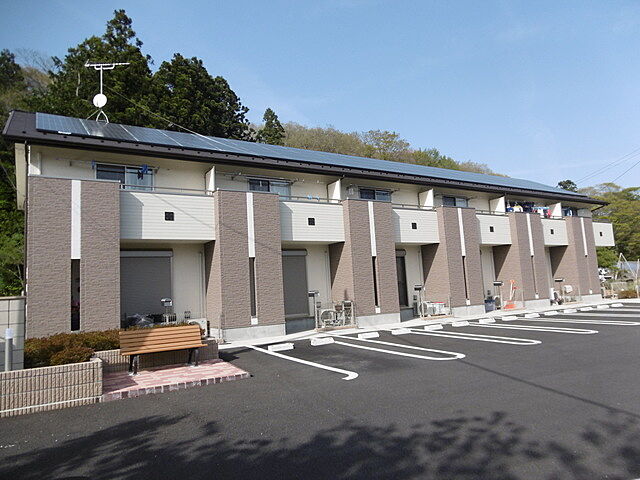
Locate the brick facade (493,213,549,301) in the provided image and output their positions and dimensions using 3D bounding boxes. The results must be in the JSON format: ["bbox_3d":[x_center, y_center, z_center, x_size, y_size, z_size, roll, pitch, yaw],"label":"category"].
[{"bbox_3d":[9.316,0.828,20.737,1.930,3.909,1.367,1,-7,-31],"label":"brick facade"}]

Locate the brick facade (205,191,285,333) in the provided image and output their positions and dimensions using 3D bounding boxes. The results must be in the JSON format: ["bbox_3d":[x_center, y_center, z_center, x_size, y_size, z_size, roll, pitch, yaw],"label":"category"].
[{"bbox_3d":[-2.335,0.627,13.613,1.930,3.909,1.367,1,-7,-31],"label":"brick facade"}]

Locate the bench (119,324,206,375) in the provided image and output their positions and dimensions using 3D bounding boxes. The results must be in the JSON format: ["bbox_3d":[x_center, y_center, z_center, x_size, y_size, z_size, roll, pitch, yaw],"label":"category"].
[{"bbox_3d":[-2.837,2.004,8.063,1.470,0.750,0.560,1,-7,-31],"label":"bench"}]

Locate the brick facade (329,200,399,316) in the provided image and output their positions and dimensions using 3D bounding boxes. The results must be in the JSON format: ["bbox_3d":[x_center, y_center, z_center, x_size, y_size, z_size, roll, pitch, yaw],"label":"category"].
[{"bbox_3d":[1.544,0.694,15.985,1.930,3.909,1.367,1,-7,-31],"label":"brick facade"}]

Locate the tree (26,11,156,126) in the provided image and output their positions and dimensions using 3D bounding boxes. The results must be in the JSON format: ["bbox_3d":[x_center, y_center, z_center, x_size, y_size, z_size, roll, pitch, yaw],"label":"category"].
[{"bbox_3d":[-15.838,-6.159,30.404,9.000,20.049,9.000,1,-7,-31],"label":"tree"}]

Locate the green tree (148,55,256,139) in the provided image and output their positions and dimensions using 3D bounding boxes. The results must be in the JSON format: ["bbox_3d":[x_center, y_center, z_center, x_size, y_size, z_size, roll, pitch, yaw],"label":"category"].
[{"bbox_3d":[-8.553,-5.035,32.416,8.000,17.555,8.000,1,-7,-31],"label":"green tree"}]

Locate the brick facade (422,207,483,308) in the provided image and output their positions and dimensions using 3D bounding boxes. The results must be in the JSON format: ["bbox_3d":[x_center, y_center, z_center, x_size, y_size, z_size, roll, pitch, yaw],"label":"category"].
[{"bbox_3d":[5.425,0.761,18.358,1.930,3.909,1.367,1,-7,-31],"label":"brick facade"}]

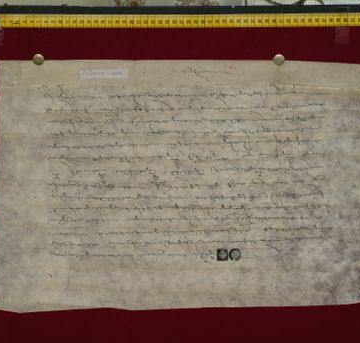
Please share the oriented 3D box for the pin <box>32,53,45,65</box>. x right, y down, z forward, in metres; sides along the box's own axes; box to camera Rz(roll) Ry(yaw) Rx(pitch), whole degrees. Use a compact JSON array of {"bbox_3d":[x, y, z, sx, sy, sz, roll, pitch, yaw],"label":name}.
[{"bbox_3d":[-0.198,-0.157,1.752,0.015,0.015,0.009,0,-4,0],"label":"pin"}]

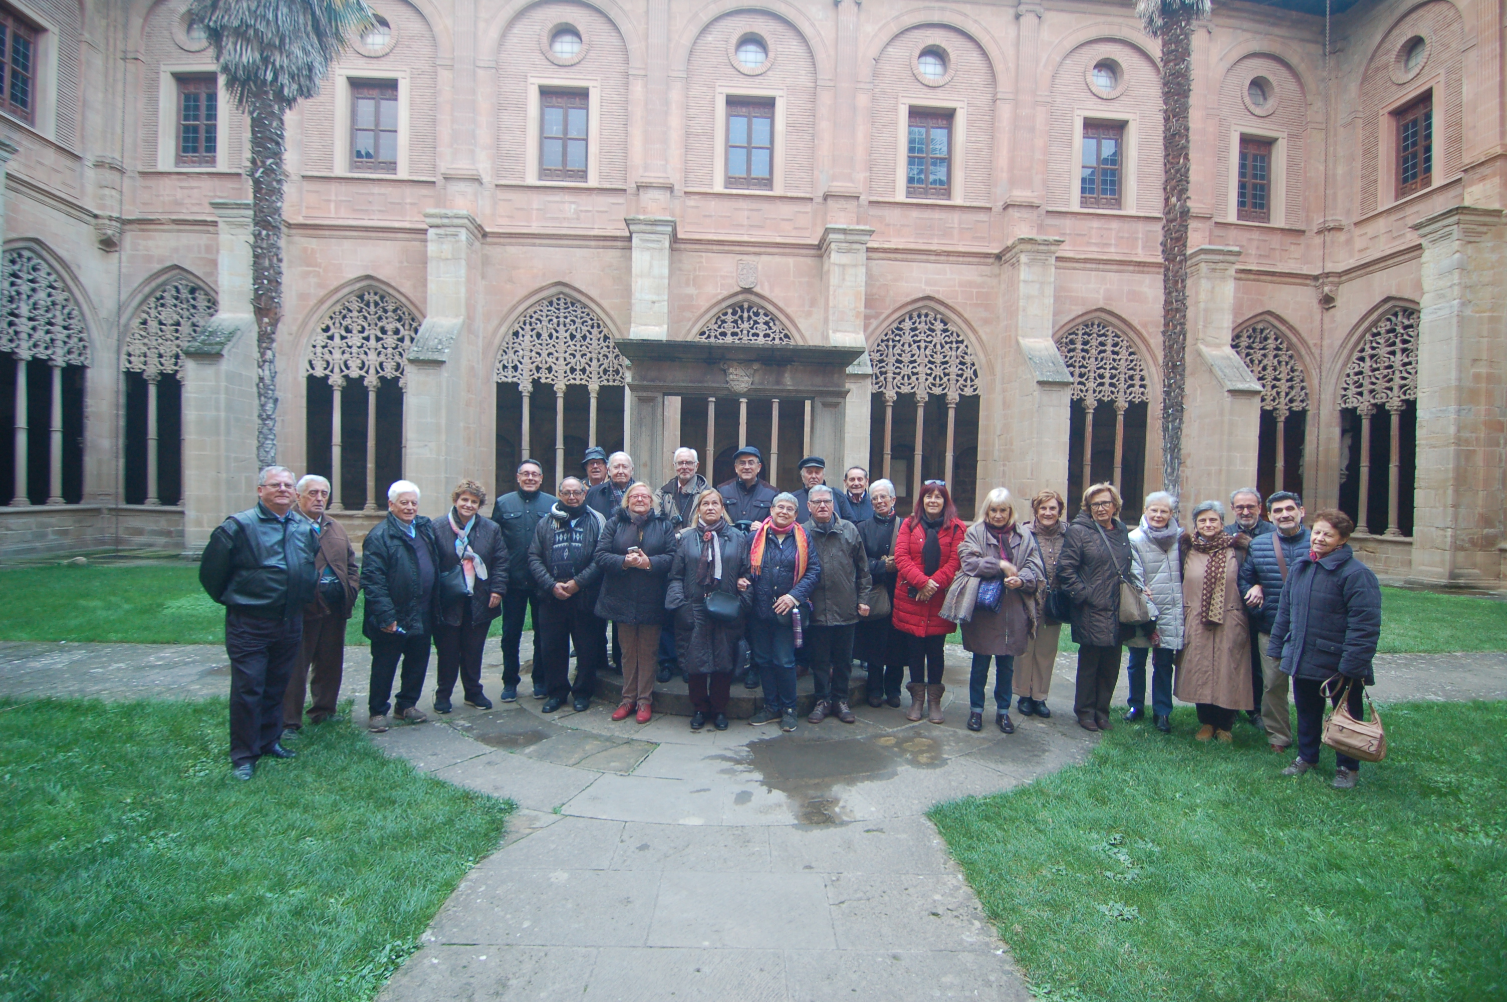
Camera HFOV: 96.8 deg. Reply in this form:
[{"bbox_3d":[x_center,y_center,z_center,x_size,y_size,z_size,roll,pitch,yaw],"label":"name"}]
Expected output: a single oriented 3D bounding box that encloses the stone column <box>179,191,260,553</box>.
[{"bbox_3d":[-9.882,-2.260,12.842,0.950,6.750,1.900,1,2,-4],"label":"stone column"}]

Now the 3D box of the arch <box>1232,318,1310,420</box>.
[{"bbox_3d":[11.276,-2.919,14.749,2.100,2.248,0.350,1,1,-4],"label":"arch"}]

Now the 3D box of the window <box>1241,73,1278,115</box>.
[{"bbox_3d":[13.210,-10.593,17.450,1.050,1.080,0.300,1,0,-4],"label":"window"}]

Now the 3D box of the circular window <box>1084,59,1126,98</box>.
[{"bbox_3d":[7.541,-9.049,14.297,0.960,0.955,0.250,1,1,-4],"label":"circular window"}]

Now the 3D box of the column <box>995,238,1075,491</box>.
[{"bbox_3d":[6.710,-2.300,15.870,1.050,7.750,1.950,1,0,-4],"label":"column"}]

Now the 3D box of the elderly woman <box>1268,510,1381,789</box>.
[{"bbox_3d":[3.282,0.829,3.850,0.430,1.549,0.530,1,1,-33],"label":"elderly woman"}]

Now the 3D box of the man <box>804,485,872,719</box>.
[{"bbox_3d":[0.583,0.709,4.767,0.520,1.647,0.350,1,1,6],"label":"man"}]

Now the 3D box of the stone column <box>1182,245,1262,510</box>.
[{"bbox_3d":[12.101,-2.473,17.695,1.080,8.364,2.186,1,0,-4],"label":"stone column"}]

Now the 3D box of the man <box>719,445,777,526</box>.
[{"bbox_3d":[-0.031,0.473,4.992,0.550,1.762,0.380,1,0,0],"label":"man"}]

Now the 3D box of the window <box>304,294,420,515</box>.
[{"bbox_3d":[-8.009,-2.098,13.998,2.600,4.660,0.400,1,2,-4],"label":"window"}]

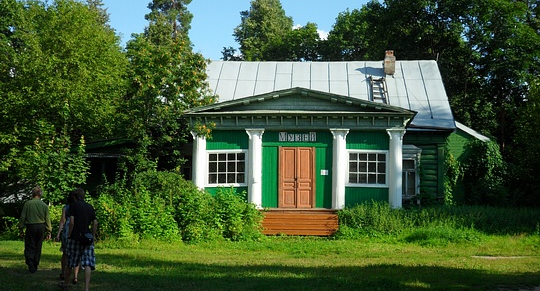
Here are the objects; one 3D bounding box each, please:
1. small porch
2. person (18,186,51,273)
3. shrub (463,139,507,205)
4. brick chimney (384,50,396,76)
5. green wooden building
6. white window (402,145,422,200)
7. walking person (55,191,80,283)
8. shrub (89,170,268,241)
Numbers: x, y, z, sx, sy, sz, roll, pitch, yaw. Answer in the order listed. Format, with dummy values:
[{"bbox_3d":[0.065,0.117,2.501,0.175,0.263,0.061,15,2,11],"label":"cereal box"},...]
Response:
[{"bbox_3d":[1.127,2.925,25.357,2.800,0.950,1.300,0,-4,3],"label":"small porch"},{"bbox_3d":[-4.739,1.708,13.814,0.600,1.740,0.400,1,-4,-14],"label":"person"},{"bbox_3d":[9.608,1.872,30.745,2.000,3.700,1.900,0,-4,3],"label":"shrub"},{"bbox_3d":[5.609,-3.808,31.948,0.500,1.200,0.500,0,-4,3],"label":"brick chimney"},{"bbox_3d":[2.175,-0.130,30.786,12.700,7.800,9.600,0,-4,3],"label":"green wooden building"},{"bbox_3d":[5.770,1.104,28.393,1.100,2.250,0.200,0,-4,3],"label":"white window"},{"bbox_3d":[-3.633,1.652,12.314,0.480,1.650,0.500,1,-4,-14],"label":"walking person"},{"bbox_3d":[-3.188,2.091,23.912,5.800,2.400,2.700,0,-4,3],"label":"shrub"}]

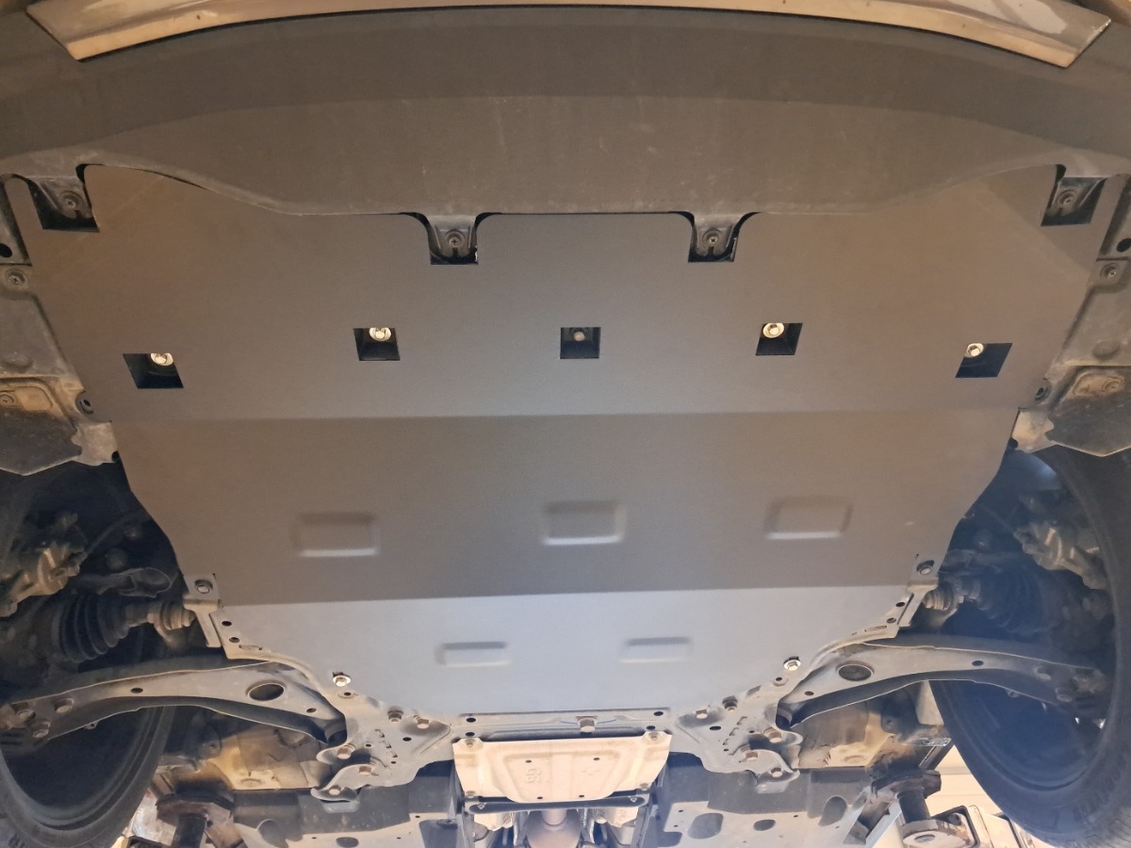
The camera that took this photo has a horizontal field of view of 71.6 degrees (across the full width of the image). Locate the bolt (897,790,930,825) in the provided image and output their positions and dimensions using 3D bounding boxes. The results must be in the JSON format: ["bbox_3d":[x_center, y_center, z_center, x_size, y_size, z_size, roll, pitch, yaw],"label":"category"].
[{"bbox_3d":[0.697,0.769,1.570,0.050,0.060,0.050,-1,-43,-3],"label":"bolt"}]

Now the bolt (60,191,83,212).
[{"bbox_3d":[-0.373,-0.168,0.592,0.018,0.010,0.018,-1,-52,-3],"label":"bolt"}]

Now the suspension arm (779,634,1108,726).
[{"bbox_3d":[0.549,0.392,1.198,0.400,0.080,0.280,7,-43,4],"label":"suspension arm"}]

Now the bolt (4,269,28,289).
[{"bbox_3d":[-0.438,-0.115,0.625,0.018,0.010,0.018,-1,-52,-3],"label":"bolt"}]

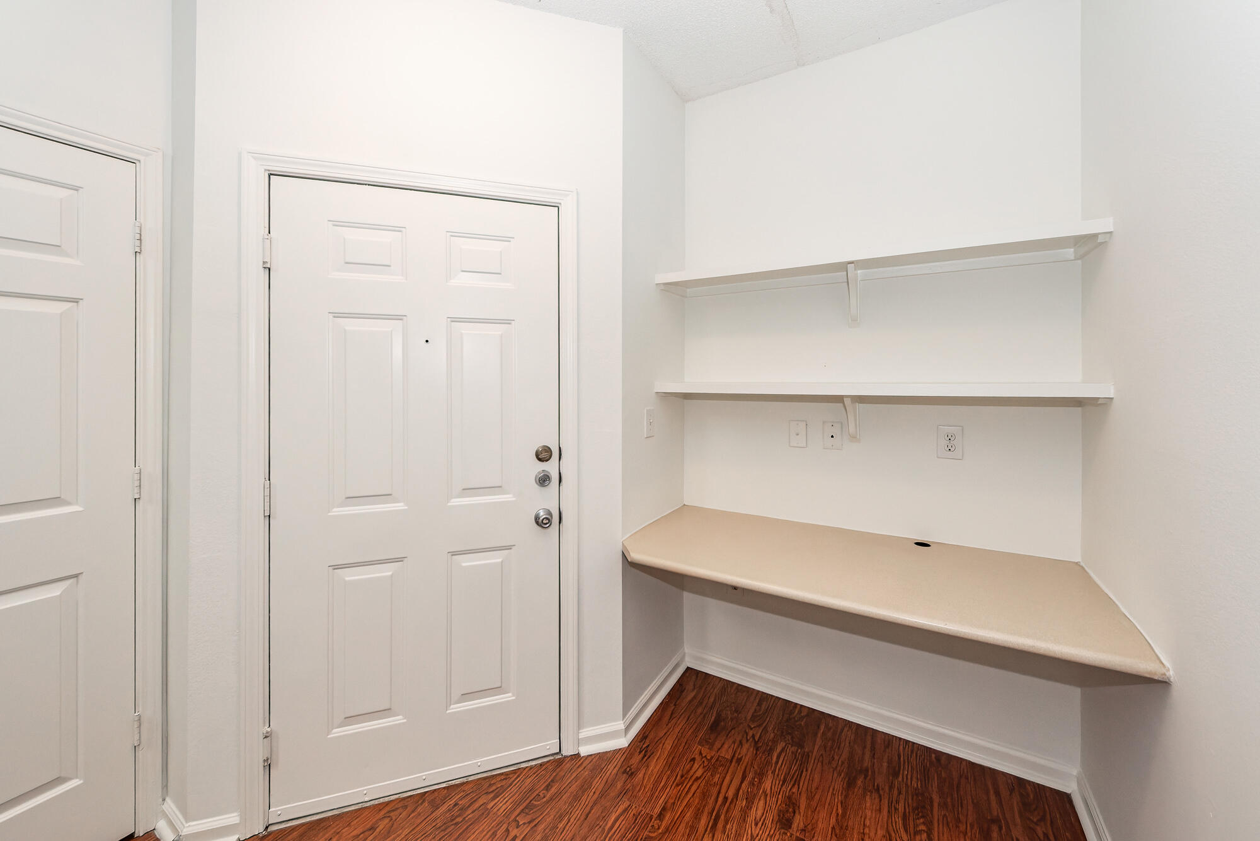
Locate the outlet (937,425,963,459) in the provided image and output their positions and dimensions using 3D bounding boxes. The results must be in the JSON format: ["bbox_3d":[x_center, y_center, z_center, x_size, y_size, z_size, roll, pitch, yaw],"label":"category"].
[{"bbox_3d":[1.203,0.082,1.577,0.078,0.122,0.008,1,3,29],"label":"outlet"}]

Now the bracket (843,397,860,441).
[{"bbox_3d":[0.863,-0.001,1.623,0.042,0.195,0.235,1,3,30],"label":"bracket"}]

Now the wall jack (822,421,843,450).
[{"bbox_3d":[0.848,0.062,1.757,0.072,0.115,0.008,1,3,29],"label":"wall jack"}]

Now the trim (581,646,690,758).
[{"bbox_3d":[0.048,1.173,1.800,0.145,0.080,0.670,2,3,32],"label":"trim"}]

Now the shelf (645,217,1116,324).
[{"bbox_3d":[0.803,-0.488,1.620,1.385,0.233,0.290,2,4,31],"label":"shelf"}]

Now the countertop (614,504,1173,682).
[{"bbox_3d":[0.725,0.492,1.483,1.360,0.042,0.600,2,4,32],"label":"countertop"}]

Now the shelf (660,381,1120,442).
[{"bbox_3d":[0.803,-0.021,1.620,1.385,0.240,0.290,2,4,31],"label":"shelf"}]

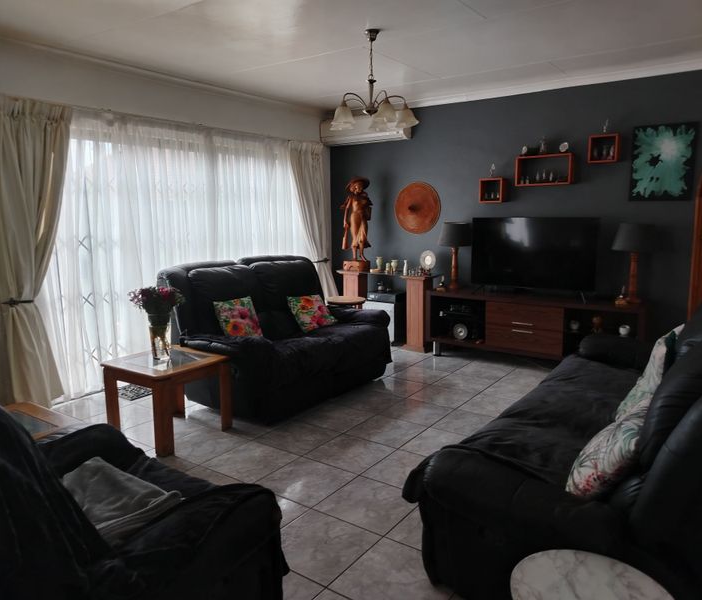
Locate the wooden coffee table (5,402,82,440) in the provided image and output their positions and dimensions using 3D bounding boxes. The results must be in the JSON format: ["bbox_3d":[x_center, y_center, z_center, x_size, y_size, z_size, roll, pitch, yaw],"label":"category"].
[{"bbox_3d":[-1.577,0.809,2.445,0.555,0.490,0.555,6,11,35],"label":"wooden coffee table"}]

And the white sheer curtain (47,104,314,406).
[{"bbox_3d":[-1.294,-0.478,5.082,0.121,2.104,3.103,6,11,35],"label":"white sheer curtain"}]

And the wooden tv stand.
[{"bbox_3d":[1.630,0.276,4.991,1.849,0.639,0.454,6,11,35],"label":"wooden tv stand"}]

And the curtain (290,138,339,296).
[{"bbox_3d":[-0.385,-0.671,6.223,0.181,2.136,0.766,6,11,35],"label":"curtain"}]

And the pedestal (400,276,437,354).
[{"bbox_3d":[0.700,0.127,5.626,0.278,0.734,0.266,6,11,35],"label":"pedestal"}]

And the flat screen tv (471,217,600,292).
[{"bbox_3d":[1.615,-0.404,4.986,1.114,0.661,0.080,6,11,35],"label":"flat screen tv"}]

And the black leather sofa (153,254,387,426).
[{"bbox_3d":[-0.516,0.175,4.594,1.085,1.040,1.648,6,11,35],"label":"black leather sofa"}]

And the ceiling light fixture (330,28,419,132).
[{"bbox_3d":[0.142,-1.438,3.603,0.580,0.592,0.580,0,9,0],"label":"ceiling light fixture"}]

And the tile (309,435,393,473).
[{"bbox_3d":[0.000,0.911,3.285,0.403,0.010,0.403,6,11,35],"label":"tile"}]

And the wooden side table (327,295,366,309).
[{"bbox_3d":[-0.032,0.250,5.640,0.380,0.510,0.380,6,11,35],"label":"wooden side table"}]

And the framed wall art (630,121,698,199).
[{"bbox_3d":[2.529,-1.107,4.496,0.450,0.603,0.030,6,11,35],"label":"framed wall art"}]

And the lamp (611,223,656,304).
[{"bbox_3d":[2.358,-0.296,4.566,0.339,0.641,0.339,6,11,35],"label":"lamp"}]

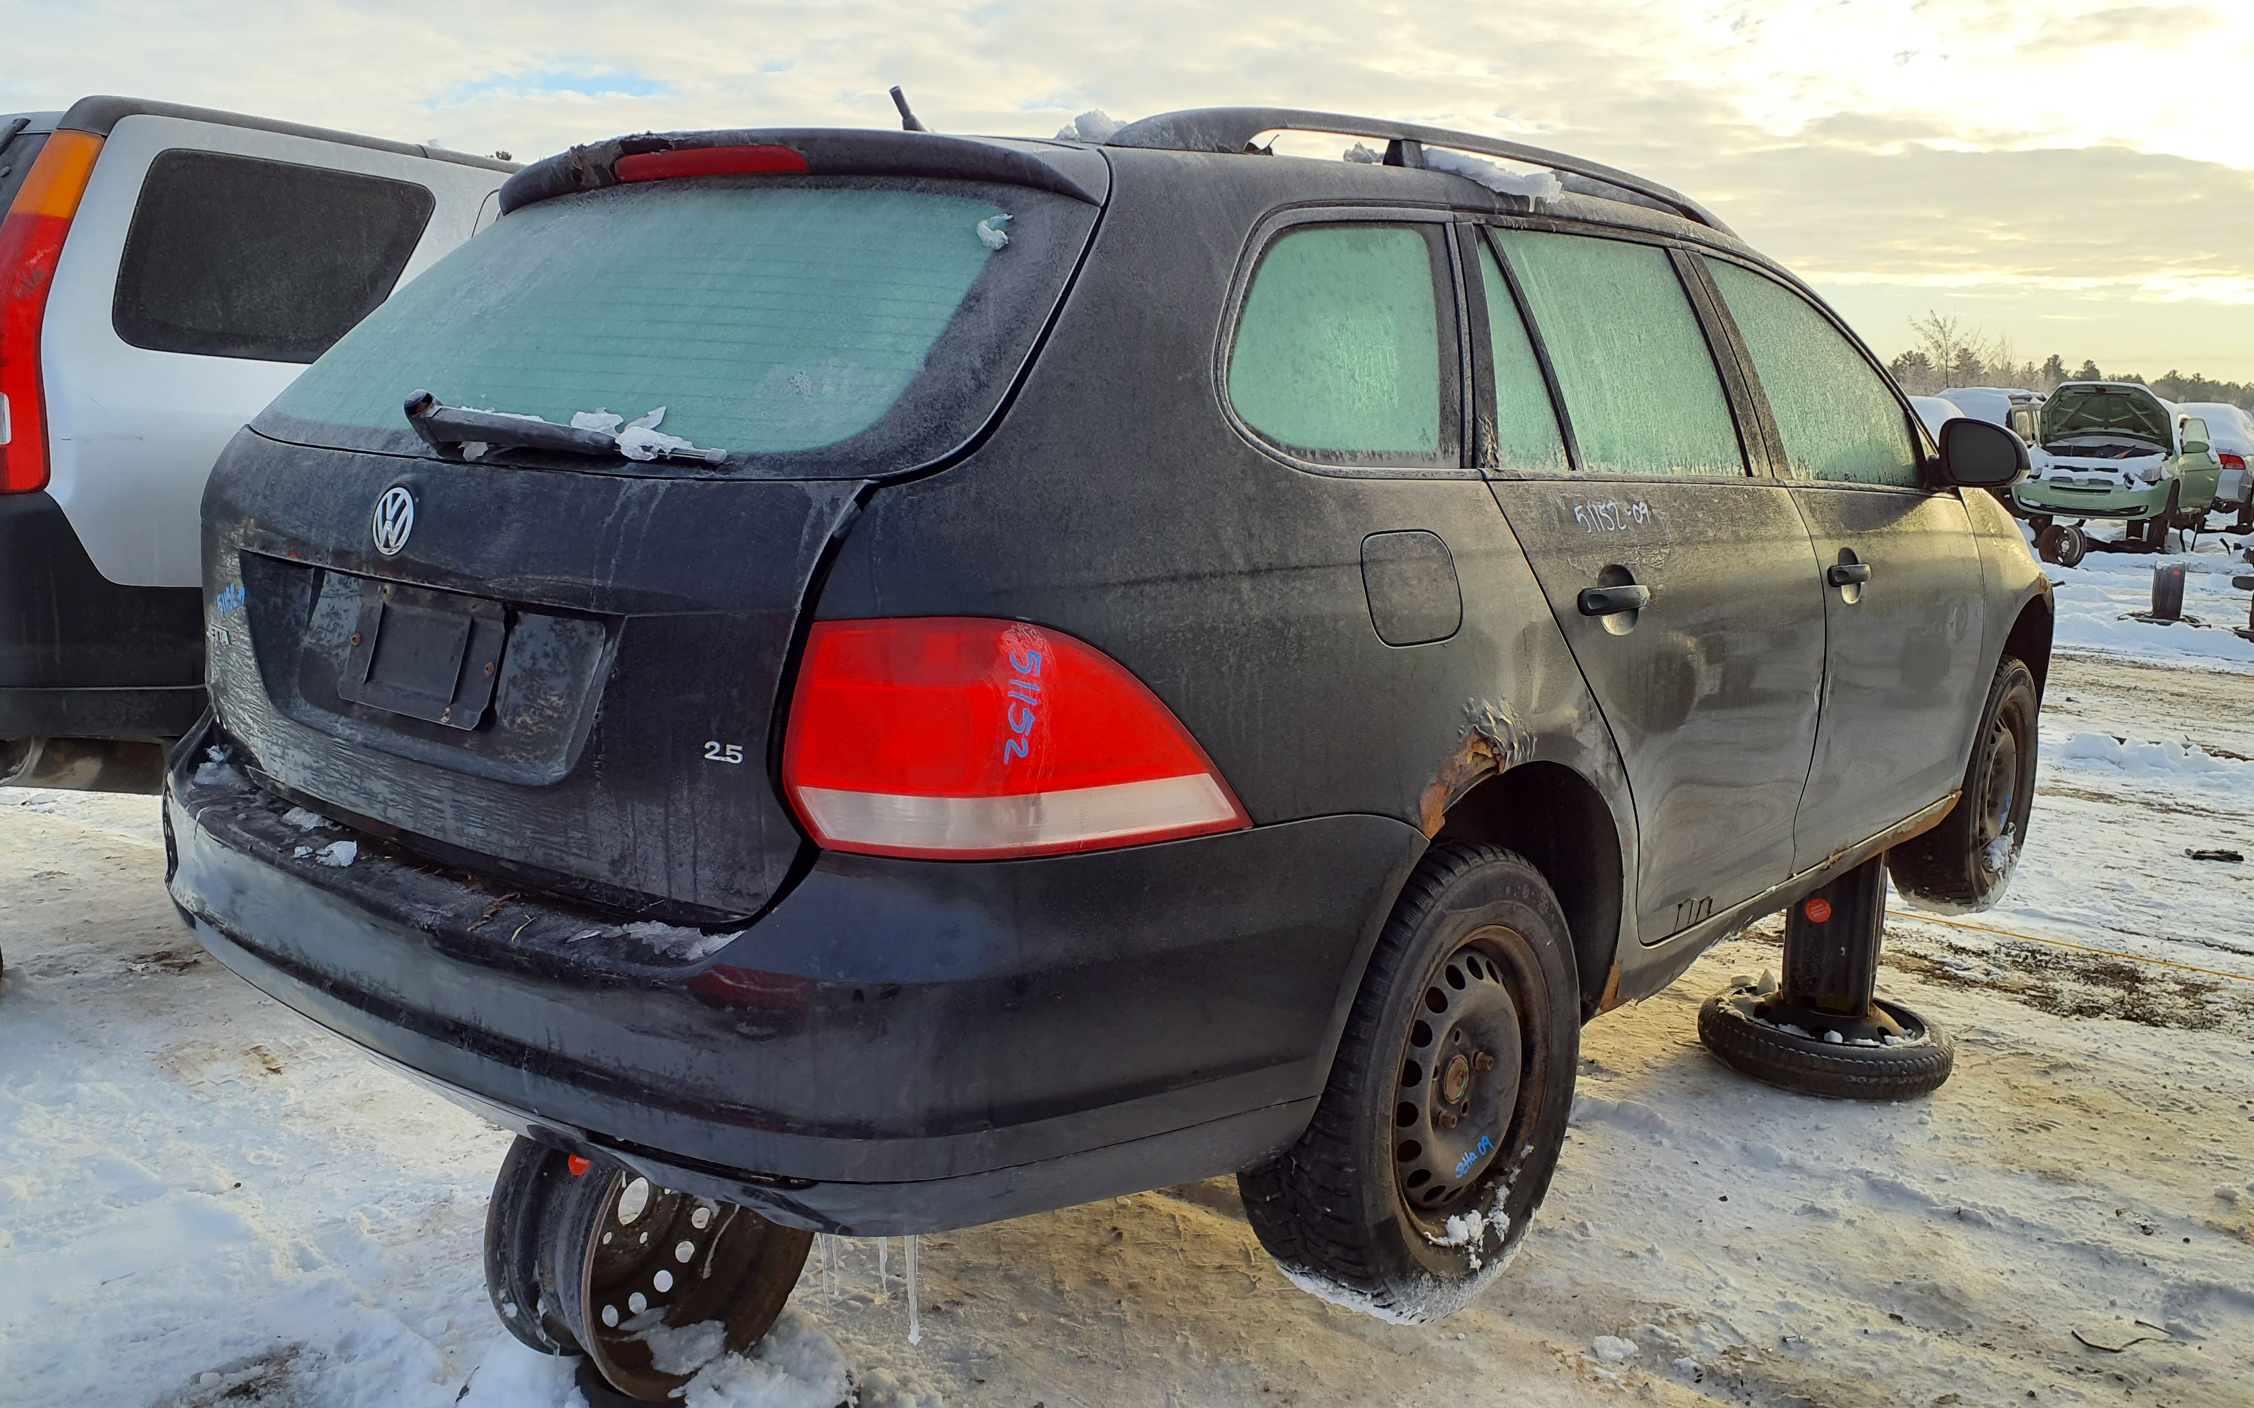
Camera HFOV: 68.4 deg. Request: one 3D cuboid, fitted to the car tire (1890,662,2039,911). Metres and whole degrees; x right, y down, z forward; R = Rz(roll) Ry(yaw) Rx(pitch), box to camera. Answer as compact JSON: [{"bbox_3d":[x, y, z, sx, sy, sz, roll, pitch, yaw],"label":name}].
[{"bbox_3d":[2.107,0.194,4.180,0.200,0.635,0.635,9,13,43],"label":"car tire"}]

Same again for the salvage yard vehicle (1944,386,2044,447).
[{"bbox_3d":[15.010,-4.757,29.000,1.850,1.750,4.600,8,13,38],"label":"salvage yard vehicle"}]

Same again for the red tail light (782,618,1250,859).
[{"bbox_3d":[-0.111,0.013,1.665,0.280,0.255,0.420,9,13,41],"label":"red tail light"}]

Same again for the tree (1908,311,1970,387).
[{"bbox_3d":[53.896,-22.831,110.000,3.900,7.000,3.900,5,11,26],"label":"tree"}]

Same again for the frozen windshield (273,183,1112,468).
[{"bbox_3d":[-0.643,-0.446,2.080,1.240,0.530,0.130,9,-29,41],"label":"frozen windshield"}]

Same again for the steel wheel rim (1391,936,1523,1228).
[{"bbox_3d":[0.420,0.508,2.280,0.155,0.415,0.415,6,11,41],"label":"steel wheel rim"}]

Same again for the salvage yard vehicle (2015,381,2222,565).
[{"bbox_3d":[11.912,-2.898,20.000,1.720,1.600,4.200,8,13,38],"label":"salvage yard vehicle"}]

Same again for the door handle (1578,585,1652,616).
[{"bbox_3d":[0.682,-0.145,2.308,0.050,0.040,0.195,9,13,41],"label":"door handle"}]

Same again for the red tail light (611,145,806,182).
[{"bbox_3d":[-0.546,-0.692,2.144,0.410,0.042,0.060,9,13,41],"label":"red tail light"}]

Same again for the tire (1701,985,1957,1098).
[{"bbox_3d":[1.617,0.772,3.853,0.550,0.105,0.550,0,10,0],"label":"tire"}]

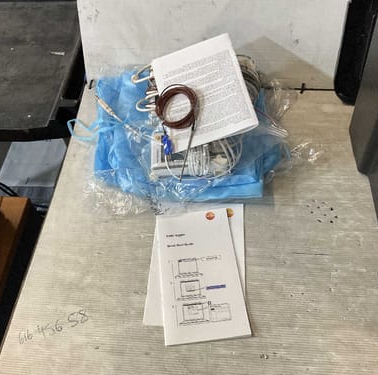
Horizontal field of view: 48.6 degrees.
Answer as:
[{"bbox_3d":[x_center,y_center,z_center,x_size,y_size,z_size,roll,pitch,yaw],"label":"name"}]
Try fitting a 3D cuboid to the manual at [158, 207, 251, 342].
[{"bbox_3d":[0.016,0.124,0.624,0.115,0.007,0.210,-6,51,-2],"label":"manual"}]

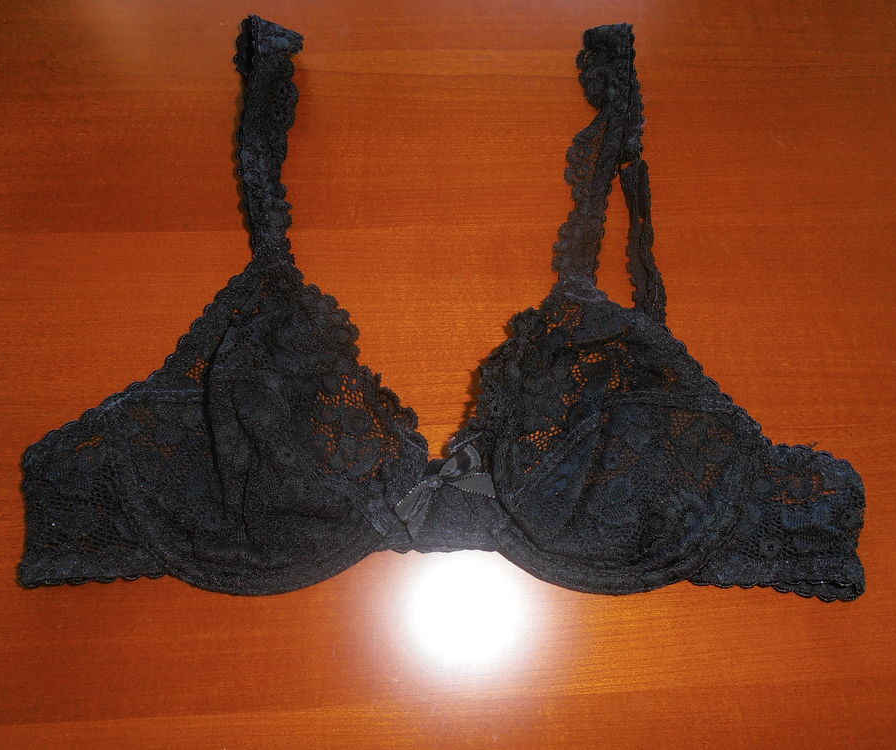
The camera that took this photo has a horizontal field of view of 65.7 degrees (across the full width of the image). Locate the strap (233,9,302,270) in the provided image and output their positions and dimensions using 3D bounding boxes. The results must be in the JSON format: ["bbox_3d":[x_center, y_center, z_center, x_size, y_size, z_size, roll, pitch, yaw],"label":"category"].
[{"bbox_3d":[-0.105,-0.140,0.395,0.040,0.018,0.174,-3,69,0],"label":"strap"}]

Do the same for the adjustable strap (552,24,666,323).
[{"bbox_3d":[0.085,-0.120,0.384,0.057,0.020,0.197,2,69,2],"label":"adjustable strap"}]

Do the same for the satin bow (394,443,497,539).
[{"bbox_3d":[-0.001,0.053,0.319,0.047,0.011,0.043,0,69,1],"label":"satin bow"}]

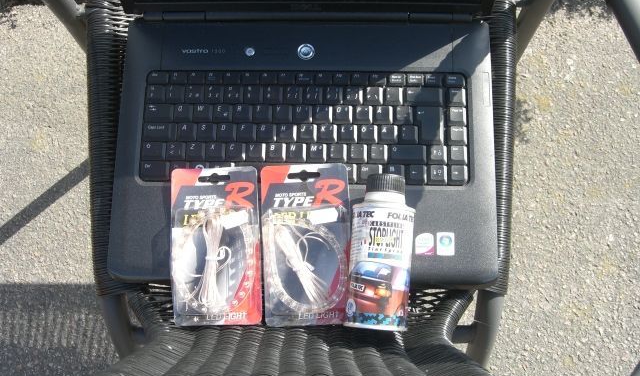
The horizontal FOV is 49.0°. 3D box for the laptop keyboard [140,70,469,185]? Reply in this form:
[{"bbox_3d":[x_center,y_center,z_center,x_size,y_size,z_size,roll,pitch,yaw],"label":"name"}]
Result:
[{"bbox_3d":[-0.015,-0.058,0.667,0.307,0.012,0.110,1,77,2],"label":"laptop keyboard"}]

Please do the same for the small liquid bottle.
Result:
[{"bbox_3d":[0.053,0.055,0.609,0.056,0.056,0.130,5,82,1],"label":"small liquid bottle"}]

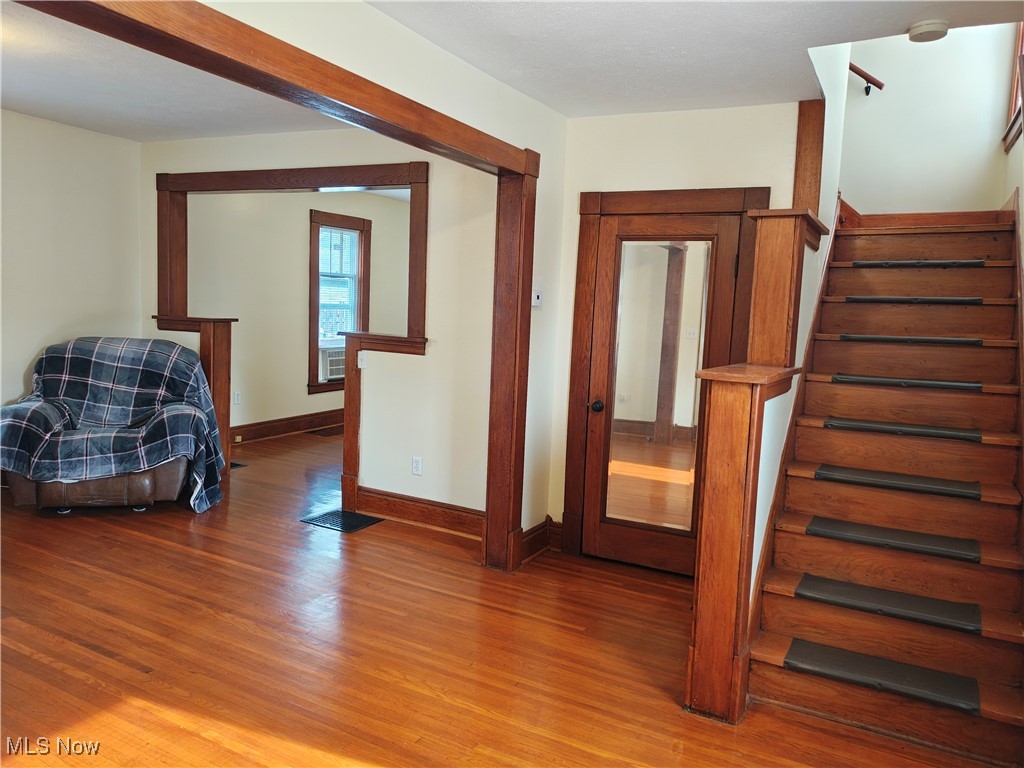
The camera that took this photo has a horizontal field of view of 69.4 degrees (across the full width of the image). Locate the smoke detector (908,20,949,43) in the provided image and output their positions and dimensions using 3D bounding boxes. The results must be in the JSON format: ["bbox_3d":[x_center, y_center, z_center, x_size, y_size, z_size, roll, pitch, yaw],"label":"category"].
[{"bbox_3d":[1.528,-1.292,2.712,0.134,0.044,0.134,5,7,27],"label":"smoke detector"}]

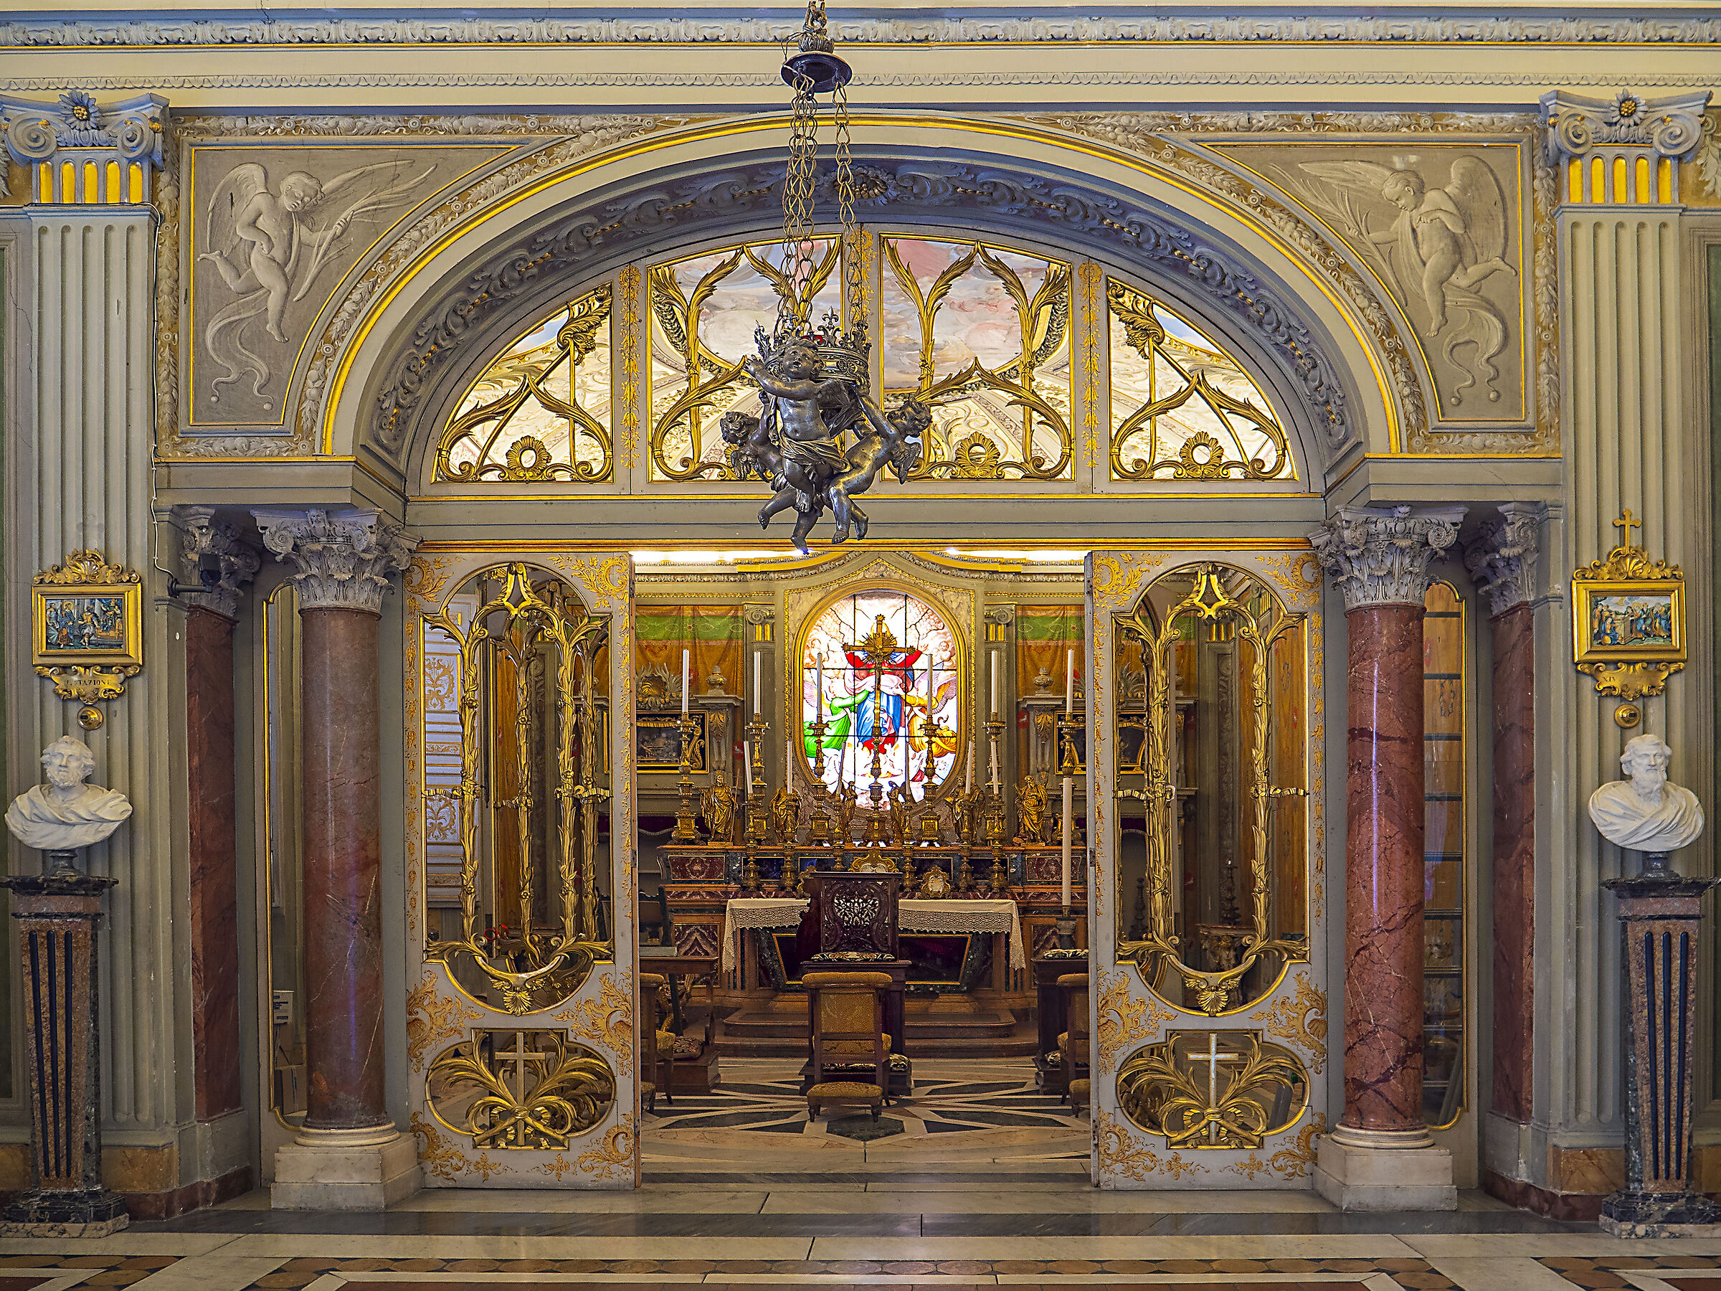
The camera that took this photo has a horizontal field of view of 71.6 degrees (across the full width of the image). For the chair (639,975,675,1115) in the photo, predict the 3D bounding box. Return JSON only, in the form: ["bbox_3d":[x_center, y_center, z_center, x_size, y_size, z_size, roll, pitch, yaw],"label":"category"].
[{"bbox_3d":[-1.540,2.570,7.730,0.540,0.860,0.600,0,-1,2],"label":"chair"}]

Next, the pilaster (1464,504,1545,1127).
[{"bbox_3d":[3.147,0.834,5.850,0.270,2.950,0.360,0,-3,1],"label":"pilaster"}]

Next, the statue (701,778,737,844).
[{"bbox_3d":[-1.361,1.594,11.500,0.340,0.635,0.240,0,-3,-3],"label":"statue"}]

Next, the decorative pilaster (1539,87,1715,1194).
[{"bbox_3d":[3.300,0.030,5.170,0.720,4.770,0.320,0,-1,0],"label":"decorative pilaster"}]

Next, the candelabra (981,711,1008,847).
[{"bbox_3d":[1.307,1.294,11.600,0.250,1.290,0.250,0,-3,0],"label":"candelabra"}]

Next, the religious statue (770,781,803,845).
[{"bbox_3d":[-0.719,1.626,11.500,0.310,0.620,0.240,0,-3,-3],"label":"religious statue"}]

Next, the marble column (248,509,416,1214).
[{"bbox_3d":[-2.554,1.032,5.850,0.580,3.260,0.580,0,-3,1],"label":"marble column"}]

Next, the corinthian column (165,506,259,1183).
[{"bbox_3d":[-2.980,0.820,5.500,0.220,2.760,0.440,0,-1,0],"label":"corinthian column"}]

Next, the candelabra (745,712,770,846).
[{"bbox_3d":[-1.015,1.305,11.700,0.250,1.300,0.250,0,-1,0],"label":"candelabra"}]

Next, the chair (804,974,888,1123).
[{"bbox_3d":[-0.085,2.530,7.550,0.540,0.860,0.600,0,-1,2],"label":"chair"}]

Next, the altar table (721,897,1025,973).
[{"bbox_3d":[0.125,2.689,11.100,2.760,0.640,0.650,0,-3,1],"label":"altar table"}]

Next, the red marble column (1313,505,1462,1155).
[{"bbox_3d":[2.400,0.950,5.500,0.530,3.110,0.530,0,-1,0],"label":"red marble column"}]

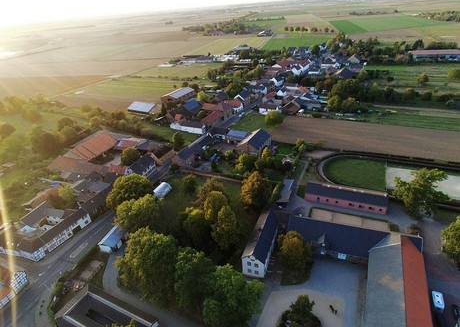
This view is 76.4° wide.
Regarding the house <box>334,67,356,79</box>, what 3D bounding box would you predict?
[{"bbox_3d":[102.920,-79.580,264.282,14.000,9.000,16.000,12,33,28],"label":"house"}]

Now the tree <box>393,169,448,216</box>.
[{"bbox_3d":[65.548,11.146,101.376,16.300,18.000,16.300,-5,29,0],"label":"tree"}]

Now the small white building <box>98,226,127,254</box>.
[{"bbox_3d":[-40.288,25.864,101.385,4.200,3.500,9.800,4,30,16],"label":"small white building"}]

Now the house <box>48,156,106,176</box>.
[{"bbox_3d":[-79.703,1.635,153.437,31.000,8.500,10.500,8,31,23],"label":"house"}]

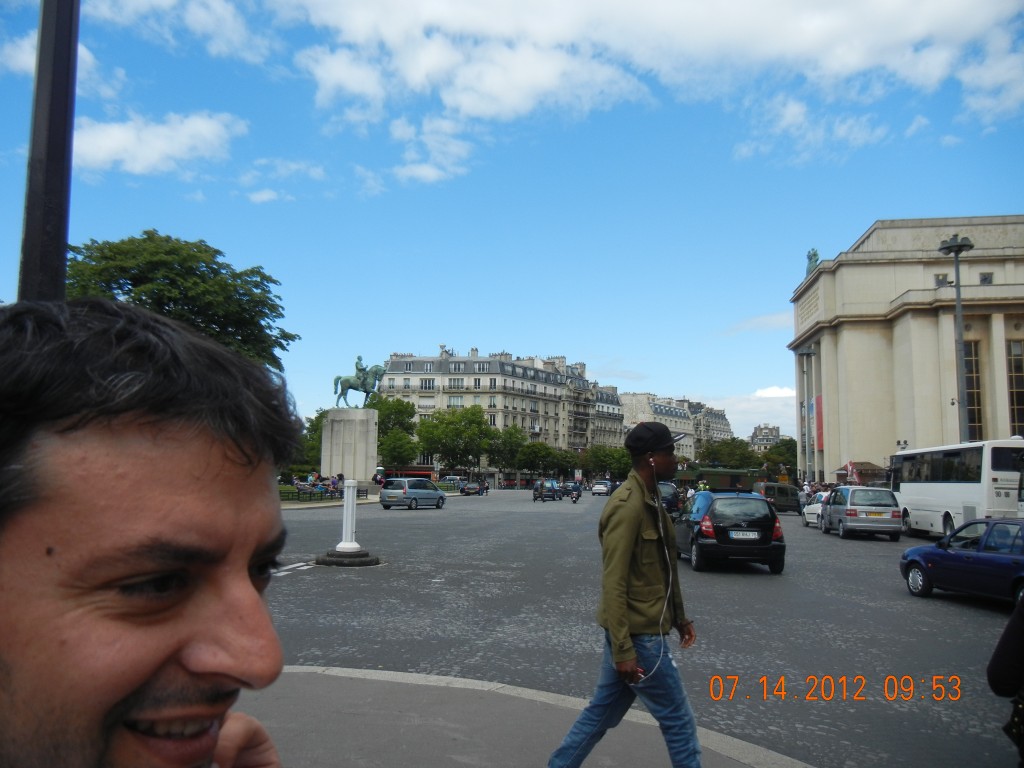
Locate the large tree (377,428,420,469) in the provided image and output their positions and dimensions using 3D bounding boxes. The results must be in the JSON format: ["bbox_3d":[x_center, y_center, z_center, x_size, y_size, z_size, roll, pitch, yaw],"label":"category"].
[{"bbox_3d":[-17.053,11.157,131.523,6.395,9.127,6.600,0,-6,0],"label":"large tree"}]

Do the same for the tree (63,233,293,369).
[{"bbox_3d":[-19.542,-0.670,49.341,14.500,15.000,14.500,1,-6,0],"label":"tree"}]

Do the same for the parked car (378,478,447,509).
[{"bbox_3d":[-5.473,6.239,50.302,1.850,1.740,4.600,-3,-7,26],"label":"parked car"}]

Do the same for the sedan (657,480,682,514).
[{"bbox_3d":[6.155,5.156,37.672,1.780,1.620,4.350,0,-6,4],"label":"sedan"}]

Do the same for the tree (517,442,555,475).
[{"bbox_3d":[3.793,12.947,137.416,6.500,7.600,6.500,1,-6,0],"label":"tree"}]

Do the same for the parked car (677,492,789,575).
[{"bbox_3d":[4.548,3.079,18.994,1.770,1.590,3.840,1,-6,3],"label":"parked car"}]

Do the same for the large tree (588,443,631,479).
[{"bbox_3d":[17.338,14.692,157.588,8.367,7.886,8.000,0,-6,0],"label":"large tree"}]

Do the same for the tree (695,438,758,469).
[{"bbox_3d":[44.895,16.462,184.464,12.924,10.259,11.500,0,-6,0],"label":"tree"}]

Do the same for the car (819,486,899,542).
[{"bbox_3d":[12.066,4.447,30.889,1.830,1.710,4.450,0,-6,8],"label":"car"}]

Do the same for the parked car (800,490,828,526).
[{"bbox_3d":[13.216,5.272,36.896,1.660,1.440,3.850,0,-6,4],"label":"parked car"}]

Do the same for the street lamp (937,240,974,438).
[{"bbox_3d":[21.502,-0.367,42.280,1.700,13.781,1.700,0,-6,0],"label":"street lamp"}]

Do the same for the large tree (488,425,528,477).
[{"bbox_3d":[-0.566,11.272,136.472,6.175,10.096,6.400,0,-6,0],"label":"large tree"}]

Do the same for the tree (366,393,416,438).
[{"bbox_3d":[-15.126,7.277,107.829,7.800,12.200,7.800,1,-6,0],"label":"tree"}]

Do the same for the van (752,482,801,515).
[{"bbox_3d":[15.878,6.797,52.095,4.000,1.820,1.680,4,-7,-28],"label":"van"}]

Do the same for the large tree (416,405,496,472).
[{"bbox_3d":[-8.286,9.374,131.335,11.899,12.721,11.000,0,-6,0],"label":"large tree"}]

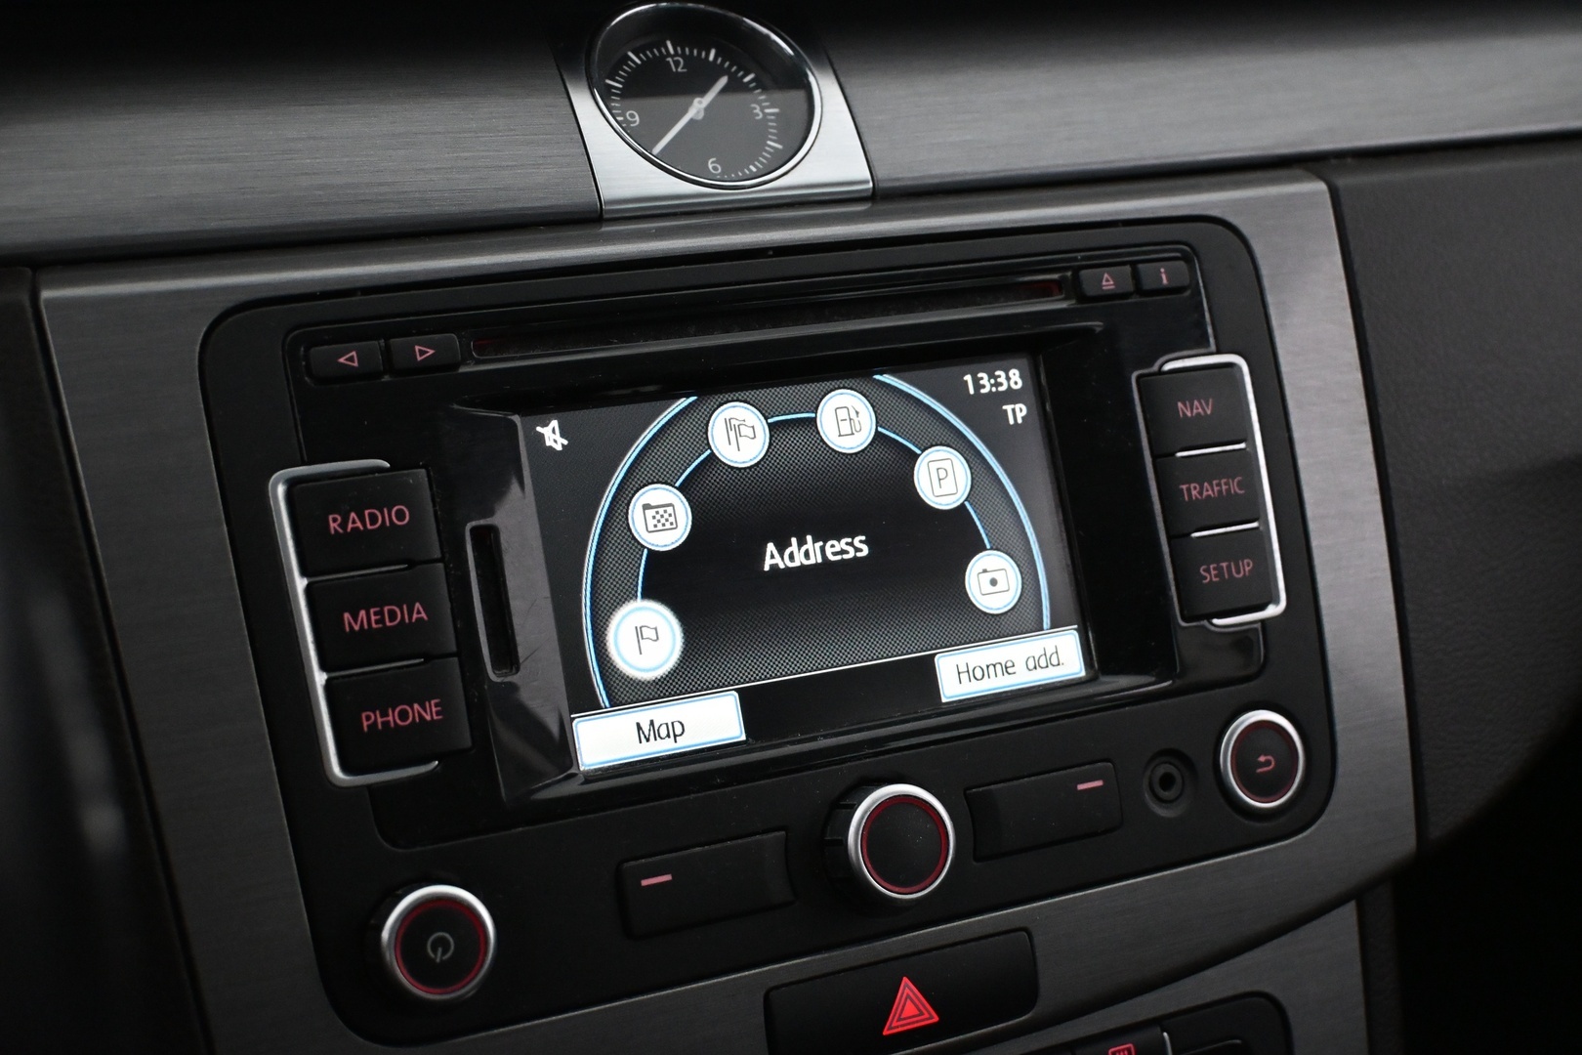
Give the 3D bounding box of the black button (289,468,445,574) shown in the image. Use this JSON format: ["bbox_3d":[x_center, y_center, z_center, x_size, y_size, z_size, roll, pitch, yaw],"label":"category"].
[{"bbox_3d":[-0.074,-0.001,0.368,0.023,0.015,0.006,-8,-2,-23],"label":"black button"}]

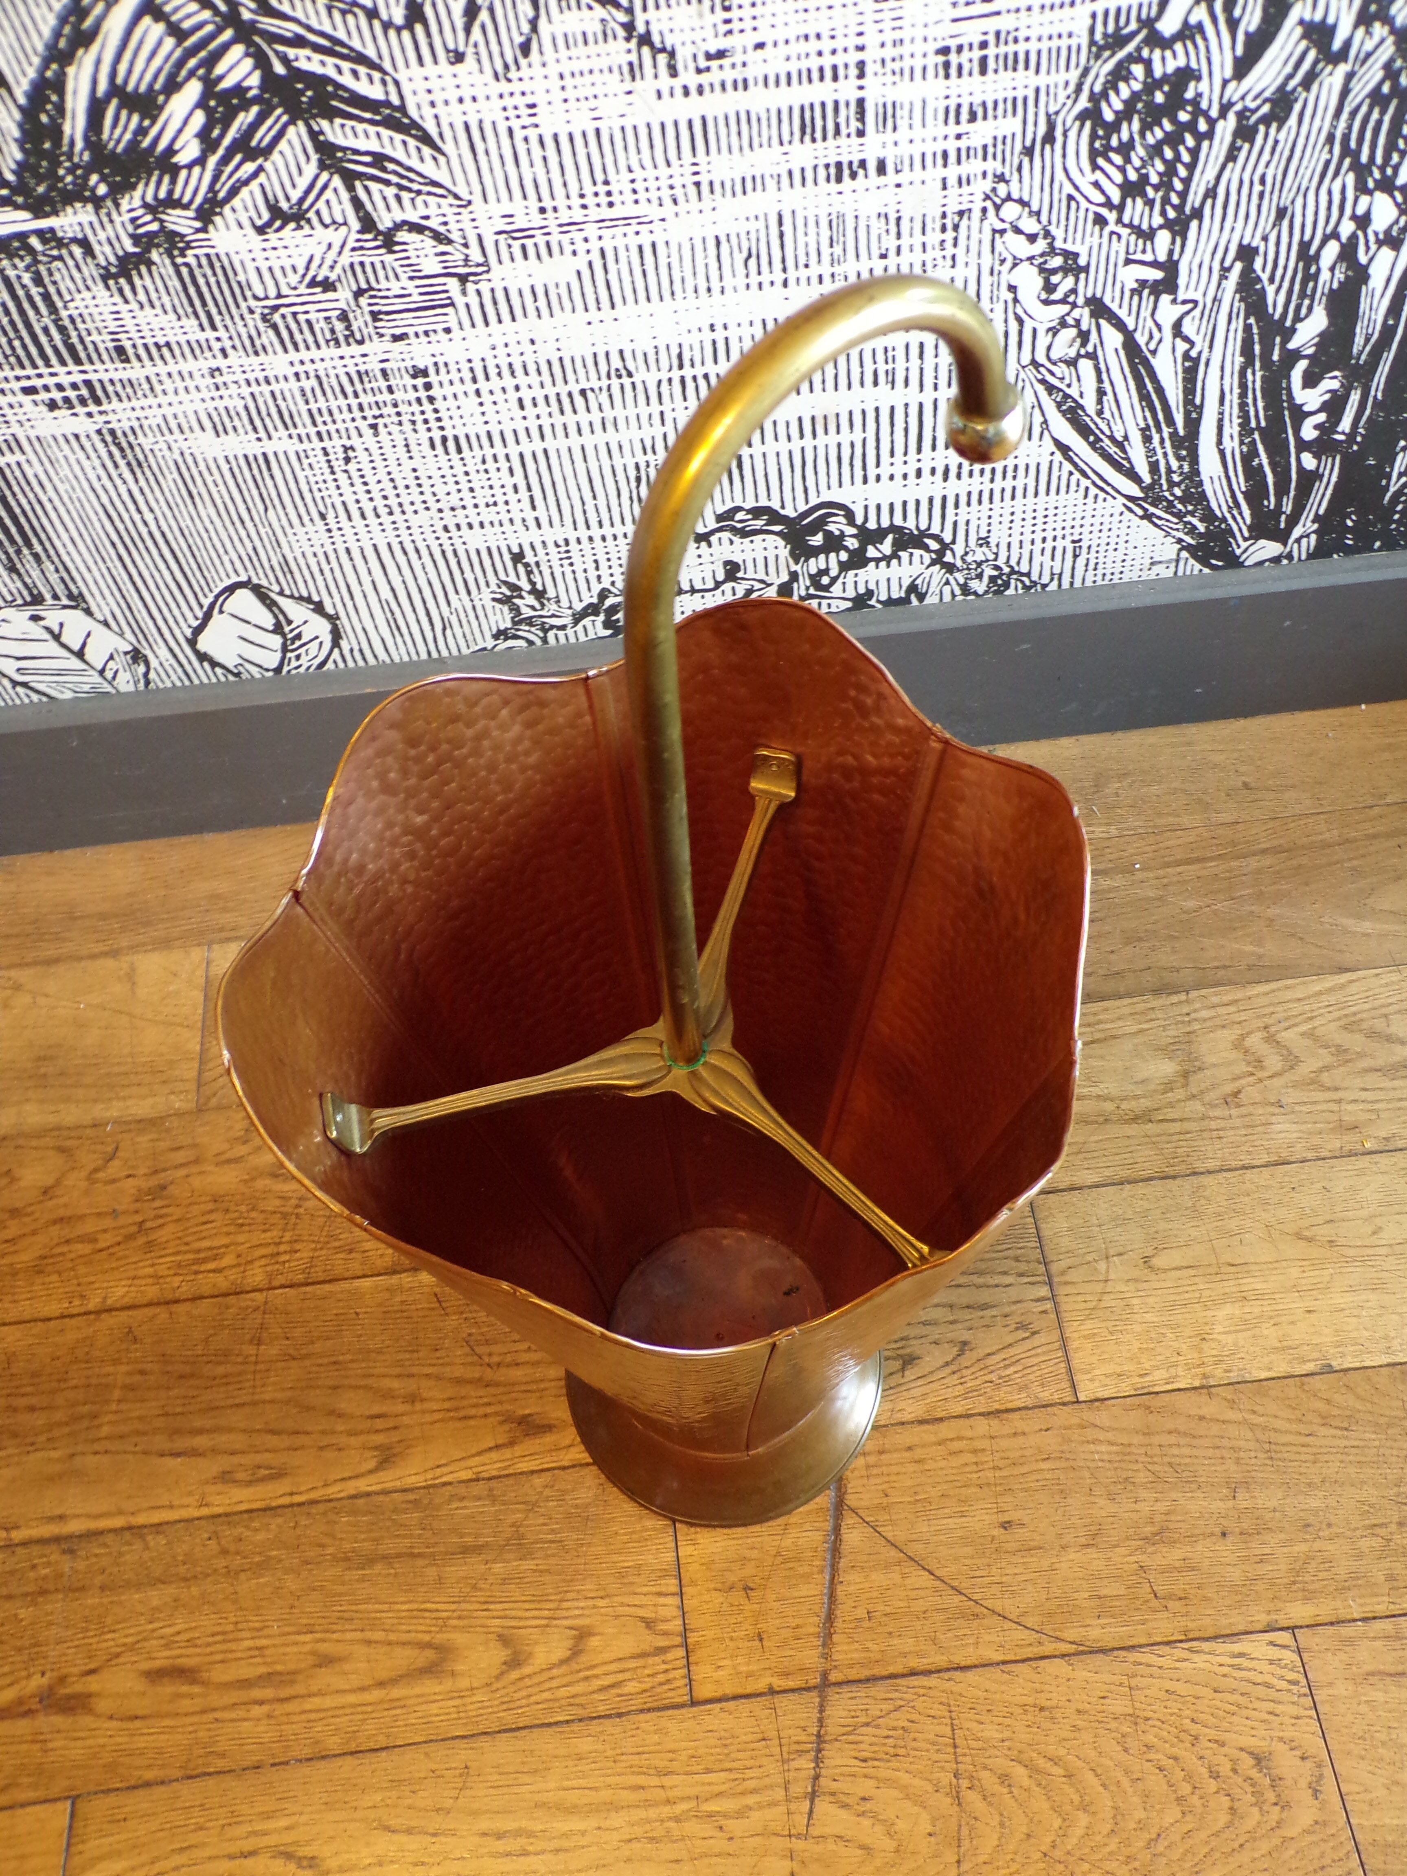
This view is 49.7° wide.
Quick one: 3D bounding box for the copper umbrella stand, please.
[{"bbox_3d":[-0.006,0.074,0.686,0.316,0.722,0.327,-35,61,-19],"label":"copper umbrella stand"}]

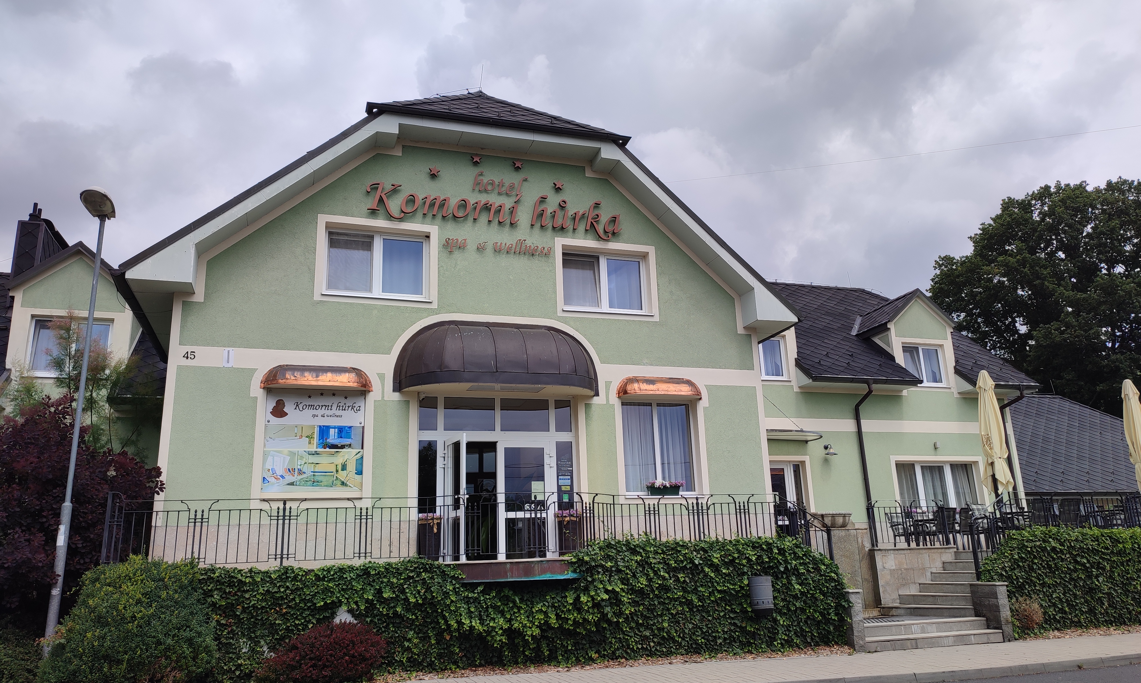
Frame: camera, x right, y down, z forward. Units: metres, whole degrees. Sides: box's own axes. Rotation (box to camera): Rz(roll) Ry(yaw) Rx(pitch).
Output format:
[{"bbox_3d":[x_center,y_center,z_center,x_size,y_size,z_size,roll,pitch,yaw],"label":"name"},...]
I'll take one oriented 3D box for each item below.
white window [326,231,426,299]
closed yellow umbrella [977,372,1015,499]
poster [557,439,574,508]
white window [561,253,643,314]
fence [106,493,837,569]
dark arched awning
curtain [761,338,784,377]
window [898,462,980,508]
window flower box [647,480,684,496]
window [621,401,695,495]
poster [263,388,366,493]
[{"bbox_3d":[-3.296,-1.304,14.120,1.770,1.230,0.150,3,-14,-19],"label":"white window"},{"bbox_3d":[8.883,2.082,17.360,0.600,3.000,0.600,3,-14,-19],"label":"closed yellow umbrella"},{"bbox_3d":[-0.100,2.461,15.237,0.324,1.236,0.025,3,-16,-18],"label":"poster"},{"bbox_3d":[0.699,-1.097,15.494,1.770,1.230,0.150,3,-14,-19],"label":"white window"},{"bbox_3d":[-0.751,2.904,12.368,10.900,1.220,0.800,3,-14,-19],"label":"fence"},{"bbox_3d":[-1.096,0.215,14.037,3.660,1.250,0.820,3,-14,-19],"label":"dark arched awning"},{"bbox_3d":[5.326,0.389,21.727,0.820,1.120,0.100,3,-14,-19],"label":"curtain"},{"bbox_3d":[10.074,3.976,22.412,2.840,1.410,0.150,3,-14,-19],"label":"window"},{"bbox_3d":[1.800,2.779,15.607,0.775,0.305,0.220,3,-16,-18],"label":"window flower box"},{"bbox_3d":[1.690,2.060,16.021,1.600,1.820,0.100,3,-16,-18],"label":"window"},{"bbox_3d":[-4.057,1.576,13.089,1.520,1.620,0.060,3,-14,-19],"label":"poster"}]

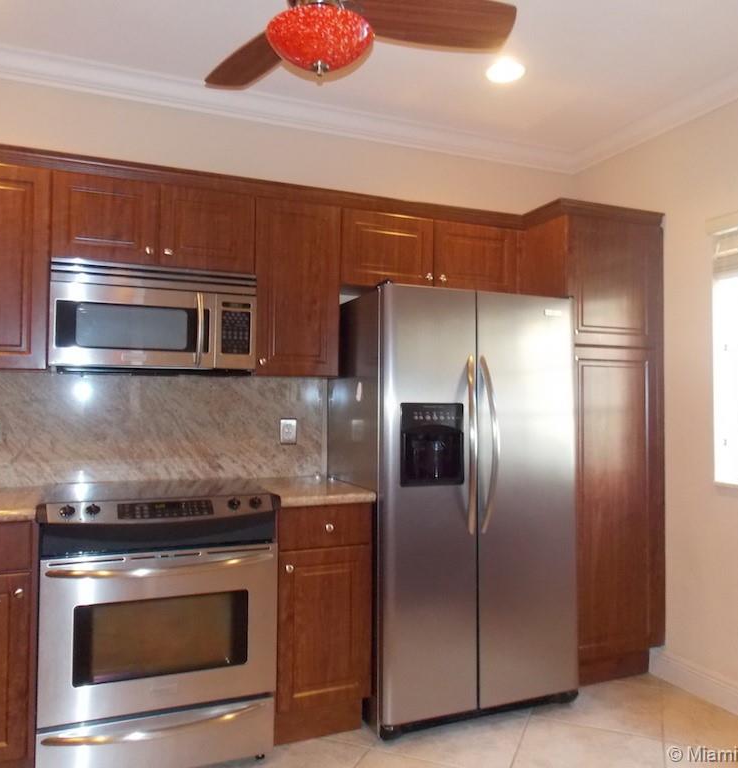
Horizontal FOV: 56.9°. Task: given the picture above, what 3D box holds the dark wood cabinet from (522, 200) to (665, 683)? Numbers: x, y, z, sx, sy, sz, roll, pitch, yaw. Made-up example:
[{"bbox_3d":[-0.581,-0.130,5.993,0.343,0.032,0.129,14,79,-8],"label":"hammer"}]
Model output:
[{"bbox_3d":[0.993,0.277,3.389,0.522,2.185,0.655,1,-2,-23],"label":"dark wood cabinet"}]

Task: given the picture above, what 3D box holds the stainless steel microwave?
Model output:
[{"bbox_3d":[-0.874,-0.241,2.777,0.762,0.408,0.375,1,-2,-23],"label":"stainless steel microwave"}]

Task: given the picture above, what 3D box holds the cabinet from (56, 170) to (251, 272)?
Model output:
[{"bbox_3d":[-0.878,-0.608,2.802,0.765,0.325,0.352,1,-2,-23],"label":"cabinet"}]

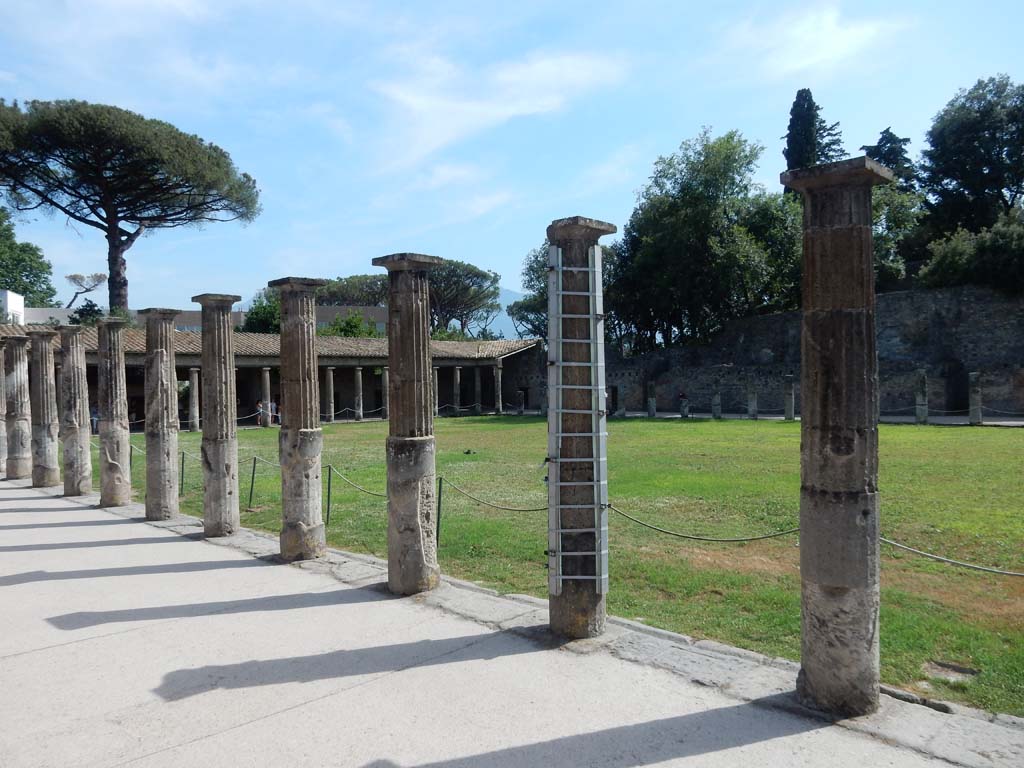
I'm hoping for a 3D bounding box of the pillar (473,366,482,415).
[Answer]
[{"bbox_3d":[-2.789,0.633,60.668,0.578,3.850,0.578,0,1,43],"label":"pillar"}]

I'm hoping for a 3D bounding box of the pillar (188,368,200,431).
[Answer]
[{"bbox_3d":[-17.125,0.834,39.898,0.485,3.390,0.485,-1,0,43],"label":"pillar"}]

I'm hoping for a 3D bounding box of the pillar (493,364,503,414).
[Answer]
[{"bbox_3d":[-1.033,0.490,53.508,0.485,3.390,0.485,-1,0,43],"label":"pillar"}]

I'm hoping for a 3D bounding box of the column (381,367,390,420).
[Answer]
[{"bbox_3d":[-8.414,0.644,49.143,0.485,3.390,0.485,-1,0,0],"label":"column"}]

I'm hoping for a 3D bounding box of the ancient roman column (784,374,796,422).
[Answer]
[{"bbox_3d":[17.171,0.826,45.676,0.562,2.799,0.562,0,1,43],"label":"ancient roman column"}]

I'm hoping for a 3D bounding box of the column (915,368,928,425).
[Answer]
[{"bbox_3d":[22.529,0.659,40.635,0.562,2.945,0.562,0,1,43],"label":"column"}]

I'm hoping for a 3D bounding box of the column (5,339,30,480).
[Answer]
[{"bbox_3d":[-13.645,0.679,20.489,0.578,3.850,0.578,0,1,43],"label":"column"}]

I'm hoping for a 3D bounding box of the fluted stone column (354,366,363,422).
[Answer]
[{"bbox_3d":[-9.854,0.675,47.602,0.485,3.390,0.485,-1,0,0],"label":"fluted stone column"}]

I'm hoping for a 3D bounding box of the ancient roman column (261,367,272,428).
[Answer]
[{"bbox_3d":[-15.372,0.810,46.397,0.578,3.812,0.578,0,1,43],"label":"ancient roman column"}]

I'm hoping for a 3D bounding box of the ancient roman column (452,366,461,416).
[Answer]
[{"bbox_3d":[-4.340,0.653,58.885,0.578,3.850,0.578,0,1,43],"label":"ancient roman column"}]

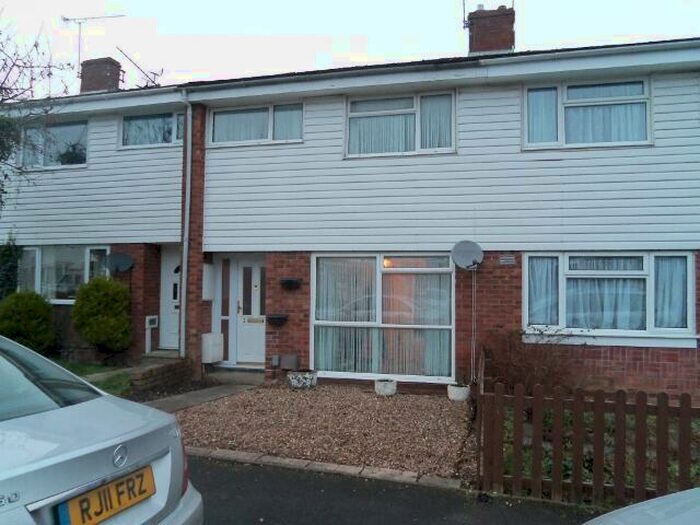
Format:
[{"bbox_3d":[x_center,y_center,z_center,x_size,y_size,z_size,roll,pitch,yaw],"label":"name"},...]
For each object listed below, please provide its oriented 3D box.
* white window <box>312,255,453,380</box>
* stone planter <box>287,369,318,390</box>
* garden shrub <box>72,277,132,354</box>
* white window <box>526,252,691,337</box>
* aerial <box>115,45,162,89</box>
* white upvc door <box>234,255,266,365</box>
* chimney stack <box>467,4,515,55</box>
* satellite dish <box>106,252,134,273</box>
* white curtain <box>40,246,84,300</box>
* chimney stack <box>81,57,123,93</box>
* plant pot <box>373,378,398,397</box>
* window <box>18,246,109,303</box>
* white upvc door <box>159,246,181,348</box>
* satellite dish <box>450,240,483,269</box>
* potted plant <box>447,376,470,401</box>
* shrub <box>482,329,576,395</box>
[{"bbox_3d":[0.498,0.868,9.097,2.342,2.029,0.110,0,-3,14],"label":"white window"},{"bbox_3d":[-0.758,1.895,9.032,0.420,0.260,0.350,0,-2,14],"label":"stone planter"},{"bbox_3d":[-4.545,0.980,10.398,1.050,1.438,1.000,0,-3,14],"label":"garden shrub"},{"bbox_3d":[3.798,0.470,8.400,2.380,1.220,0.120,0,-2,14],"label":"white window"},{"bbox_3d":[-5.469,-5.067,14.711,1.080,0.920,0.500,0,-2,18],"label":"aerial"},{"bbox_3d":[-1.679,0.857,10.145,0.850,1.987,0.080,0,-3,14],"label":"white upvc door"},{"bbox_3d":[3.073,-4.909,12.283,0.930,1.080,0.500,0,-2,14],"label":"chimney stack"},{"bbox_3d":[-4.317,0.000,10.650,0.520,0.410,0.280,1,-3,-12],"label":"satellite dish"},{"bbox_3d":[-5.816,0.216,11.446,1.049,1.102,0.100,0,-3,14],"label":"white curtain"},{"bbox_3d":[-6.887,-5.119,15.679,0.930,0.920,0.480,0,-2,18],"label":"chimney stack"},{"bbox_3d":[0.568,1.956,8.844,0.335,0.230,0.335,0,-3,14],"label":"plant pot"},{"bbox_3d":[-5.943,0.264,11.713,2.400,1.190,0.120,0,-2,18],"label":"window"},{"bbox_3d":[-3.438,0.705,11.428,0.900,2.090,0.080,0,-2,18],"label":"white upvc door"},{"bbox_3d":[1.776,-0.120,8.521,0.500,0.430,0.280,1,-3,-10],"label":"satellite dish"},{"bbox_3d":[1.669,1.942,8.628,0.350,0.320,0.350,0,-2,14],"label":"potted plant"},{"bbox_3d":[2.520,1.503,7.982,1.271,1.122,0.950,0,-3,14],"label":"shrub"}]

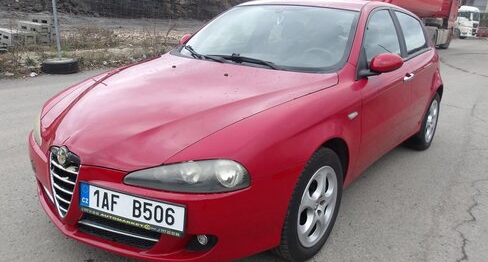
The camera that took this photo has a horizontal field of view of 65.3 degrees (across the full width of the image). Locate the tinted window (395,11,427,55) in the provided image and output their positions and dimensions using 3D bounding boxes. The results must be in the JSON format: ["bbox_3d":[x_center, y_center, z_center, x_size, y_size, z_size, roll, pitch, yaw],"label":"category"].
[{"bbox_3d":[1.476,-0.856,3.310,0.050,0.385,0.740,-17,2,37],"label":"tinted window"}]

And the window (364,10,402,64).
[{"bbox_3d":[0.921,-0.658,2.616,0.050,0.410,0.810,-17,0,40],"label":"window"}]

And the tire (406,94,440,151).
[{"bbox_3d":[1.886,-0.131,4.023,0.205,0.632,0.632,15,21,35],"label":"tire"}]

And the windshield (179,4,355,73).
[{"bbox_3d":[0.140,-0.684,2.738,1.400,0.125,0.840,15,53,35],"label":"windshield"}]

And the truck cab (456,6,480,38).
[{"bbox_3d":[25.084,-12.318,42.982,2.400,3.350,2.200,-11,21,-38],"label":"truck cab"}]

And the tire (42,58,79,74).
[{"bbox_3d":[-3.720,-1.306,7.724,0.650,0.220,0.650,15,21,35],"label":"tire"}]

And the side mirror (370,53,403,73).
[{"bbox_3d":[0.850,-0.406,2.260,0.205,0.135,0.130,15,21,35],"label":"side mirror"}]

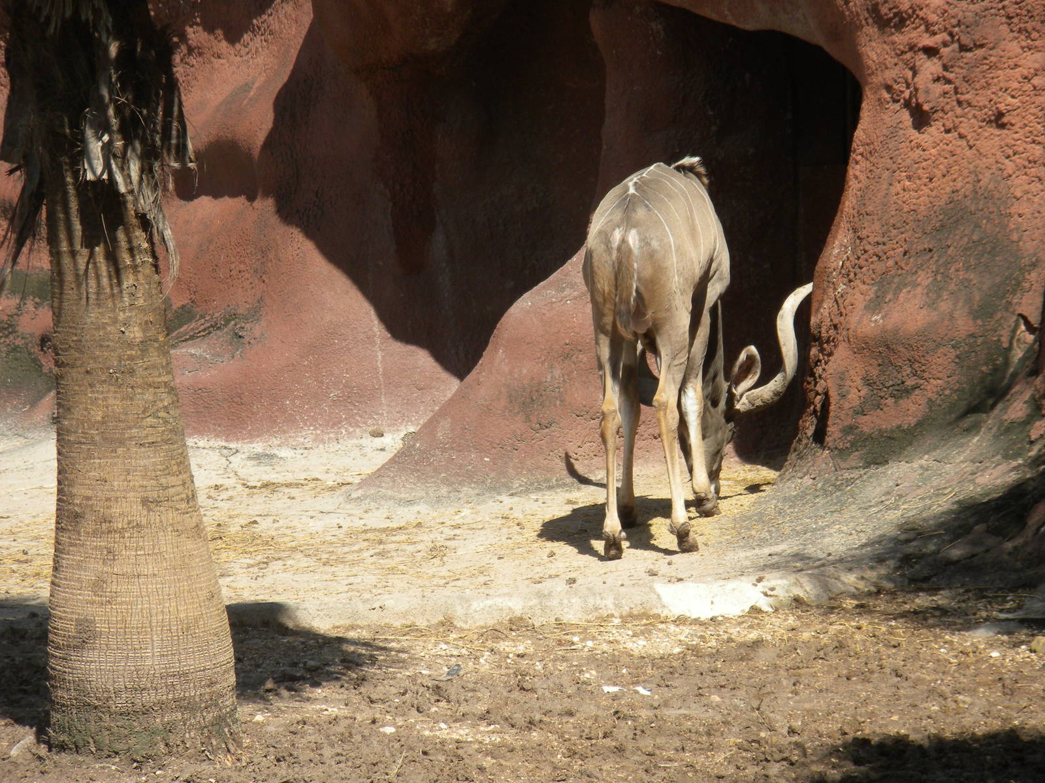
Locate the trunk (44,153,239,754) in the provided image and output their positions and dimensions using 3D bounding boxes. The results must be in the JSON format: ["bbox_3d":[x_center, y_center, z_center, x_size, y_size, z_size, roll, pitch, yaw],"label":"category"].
[{"bbox_3d":[-1.188,0.194,22.437,0.595,1.847,0.595,0,8,0],"label":"trunk"}]

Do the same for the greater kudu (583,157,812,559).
[{"bbox_3d":[0.592,-0.182,26.139,0.660,1.360,1.640,2,8,13],"label":"greater kudu"}]

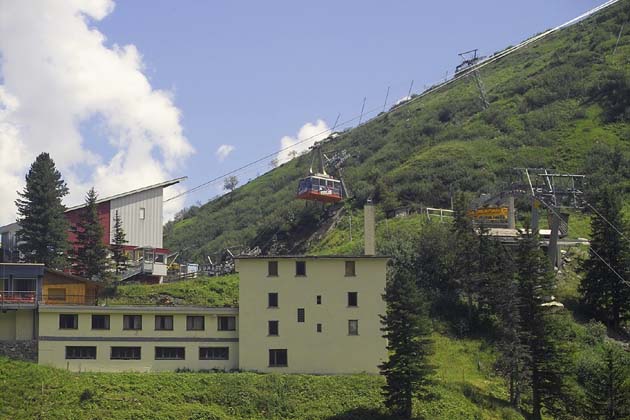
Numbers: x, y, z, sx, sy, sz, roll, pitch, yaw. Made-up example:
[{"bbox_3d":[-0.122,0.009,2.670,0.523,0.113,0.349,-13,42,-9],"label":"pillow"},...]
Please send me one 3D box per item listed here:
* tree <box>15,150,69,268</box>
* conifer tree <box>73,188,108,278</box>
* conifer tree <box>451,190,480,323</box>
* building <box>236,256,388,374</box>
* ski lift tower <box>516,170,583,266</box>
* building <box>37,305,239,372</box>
[{"bbox_3d":[-29.055,0.488,159.000,5.824,13.478,5.824,-1,-10,0],"label":"tree"},{"bbox_3d":[-23.739,2.559,157.000,3.755,10.205,3.755,-1,-10,0],"label":"conifer tree"},{"bbox_3d":[15.824,5.191,156.000,3.075,14.242,3.075,-1,-10,0],"label":"conifer tree"},{"bbox_3d":[-0.544,11.008,150.000,14.345,11.236,11.000,0,-10,-5],"label":"building"},{"bbox_3d":[26.419,0.997,168.000,6.902,10.723,4.000,-1,-10,0],"label":"ski lift tower"},{"bbox_3d":[-17.575,13.066,147.500,19.404,6.480,8.000,1,-10,-9],"label":"building"}]

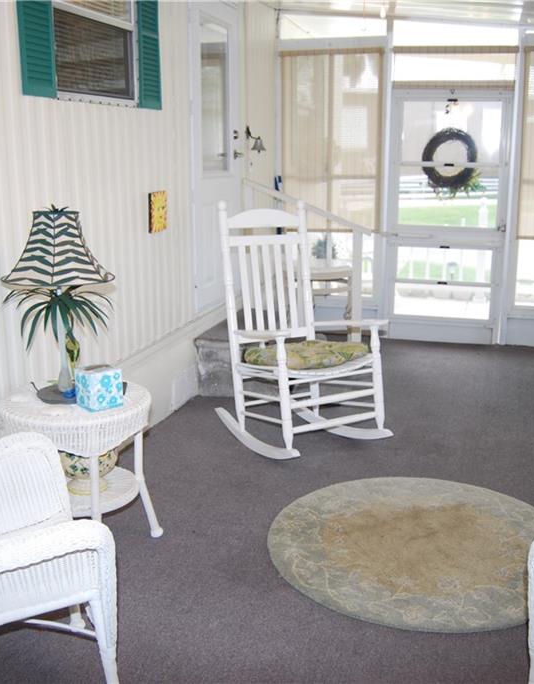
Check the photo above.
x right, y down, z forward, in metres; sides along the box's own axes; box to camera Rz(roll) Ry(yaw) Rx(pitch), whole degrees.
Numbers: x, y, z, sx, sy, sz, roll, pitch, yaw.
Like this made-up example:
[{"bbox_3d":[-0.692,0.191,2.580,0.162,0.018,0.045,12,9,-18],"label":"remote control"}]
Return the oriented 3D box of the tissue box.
[{"bbox_3d":[-0.569,0.153,2.614,0.113,0.130,0.113,-11,18,-38],"label":"tissue box"}]

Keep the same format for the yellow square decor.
[{"bbox_3d":[-0.572,-0.682,4.043,0.025,0.207,0.195,4,15,17],"label":"yellow square decor"}]

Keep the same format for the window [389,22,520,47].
[{"bbox_3d":[1.358,-2.242,5.563,0.907,0.207,0.050,4,15,17],"label":"window"}]

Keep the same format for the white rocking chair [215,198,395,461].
[{"bbox_3d":[0.166,-0.054,3.823,0.630,1.200,0.870,-7,16,-25],"label":"white rocking chair"}]

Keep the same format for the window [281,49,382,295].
[{"bbox_3d":[0.496,-1.314,6.069,0.814,1.924,0.060,4,15,17],"label":"window"}]

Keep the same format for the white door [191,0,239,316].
[{"bbox_3d":[-0.320,-1.182,4.853,0.060,1.880,0.814,4,15,17],"label":"white door"}]

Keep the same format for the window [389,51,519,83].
[{"bbox_3d":[1.380,-2.060,5.704,0.900,0.260,0.060,4,14,16],"label":"window"}]

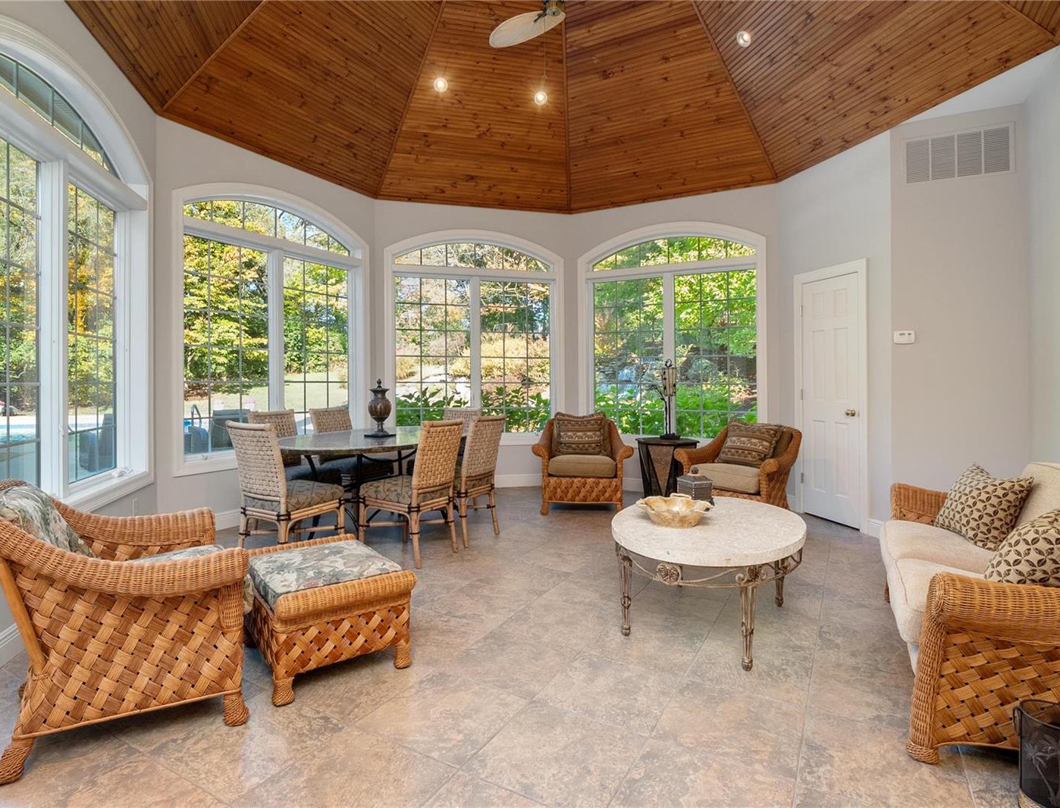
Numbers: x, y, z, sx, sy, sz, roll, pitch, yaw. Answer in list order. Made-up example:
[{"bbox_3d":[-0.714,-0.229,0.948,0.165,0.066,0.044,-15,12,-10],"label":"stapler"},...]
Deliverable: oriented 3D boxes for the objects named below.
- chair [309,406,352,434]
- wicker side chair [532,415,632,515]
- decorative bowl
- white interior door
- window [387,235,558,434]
[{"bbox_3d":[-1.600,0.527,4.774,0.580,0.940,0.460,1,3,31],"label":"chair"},{"bbox_3d":[0.513,0.558,5.094,0.880,0.830,0.880,0,2,7],"label":"wicker side chair"},{"bbox_3d":[0.709,0.523,2.643,0.370,0.100,0.350,1,2,14],"label":"decorative bowl"},{"bbox_3d":[2.537,-0.037,4.535,0.050,2.031,0.597,-1,2,-16],"label":"white interior door"},{"bbox_3d":[-0.580,-0.710,5.946,1.970,2.361,0.120,0,2,-13],"label":"window"}]

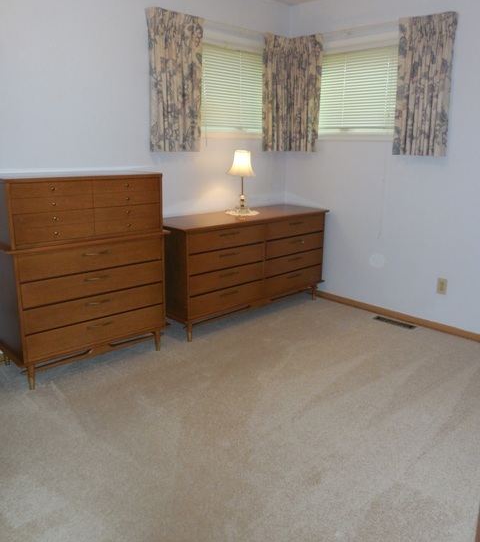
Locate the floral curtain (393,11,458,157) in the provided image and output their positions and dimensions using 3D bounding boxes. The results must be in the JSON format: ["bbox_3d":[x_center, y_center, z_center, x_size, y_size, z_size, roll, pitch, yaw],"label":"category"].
[{"bbox_3d":[1.250,-1.251,3.284,0.110,0.900,0.420,-13,20,-42],"label":"floral curtain"}]

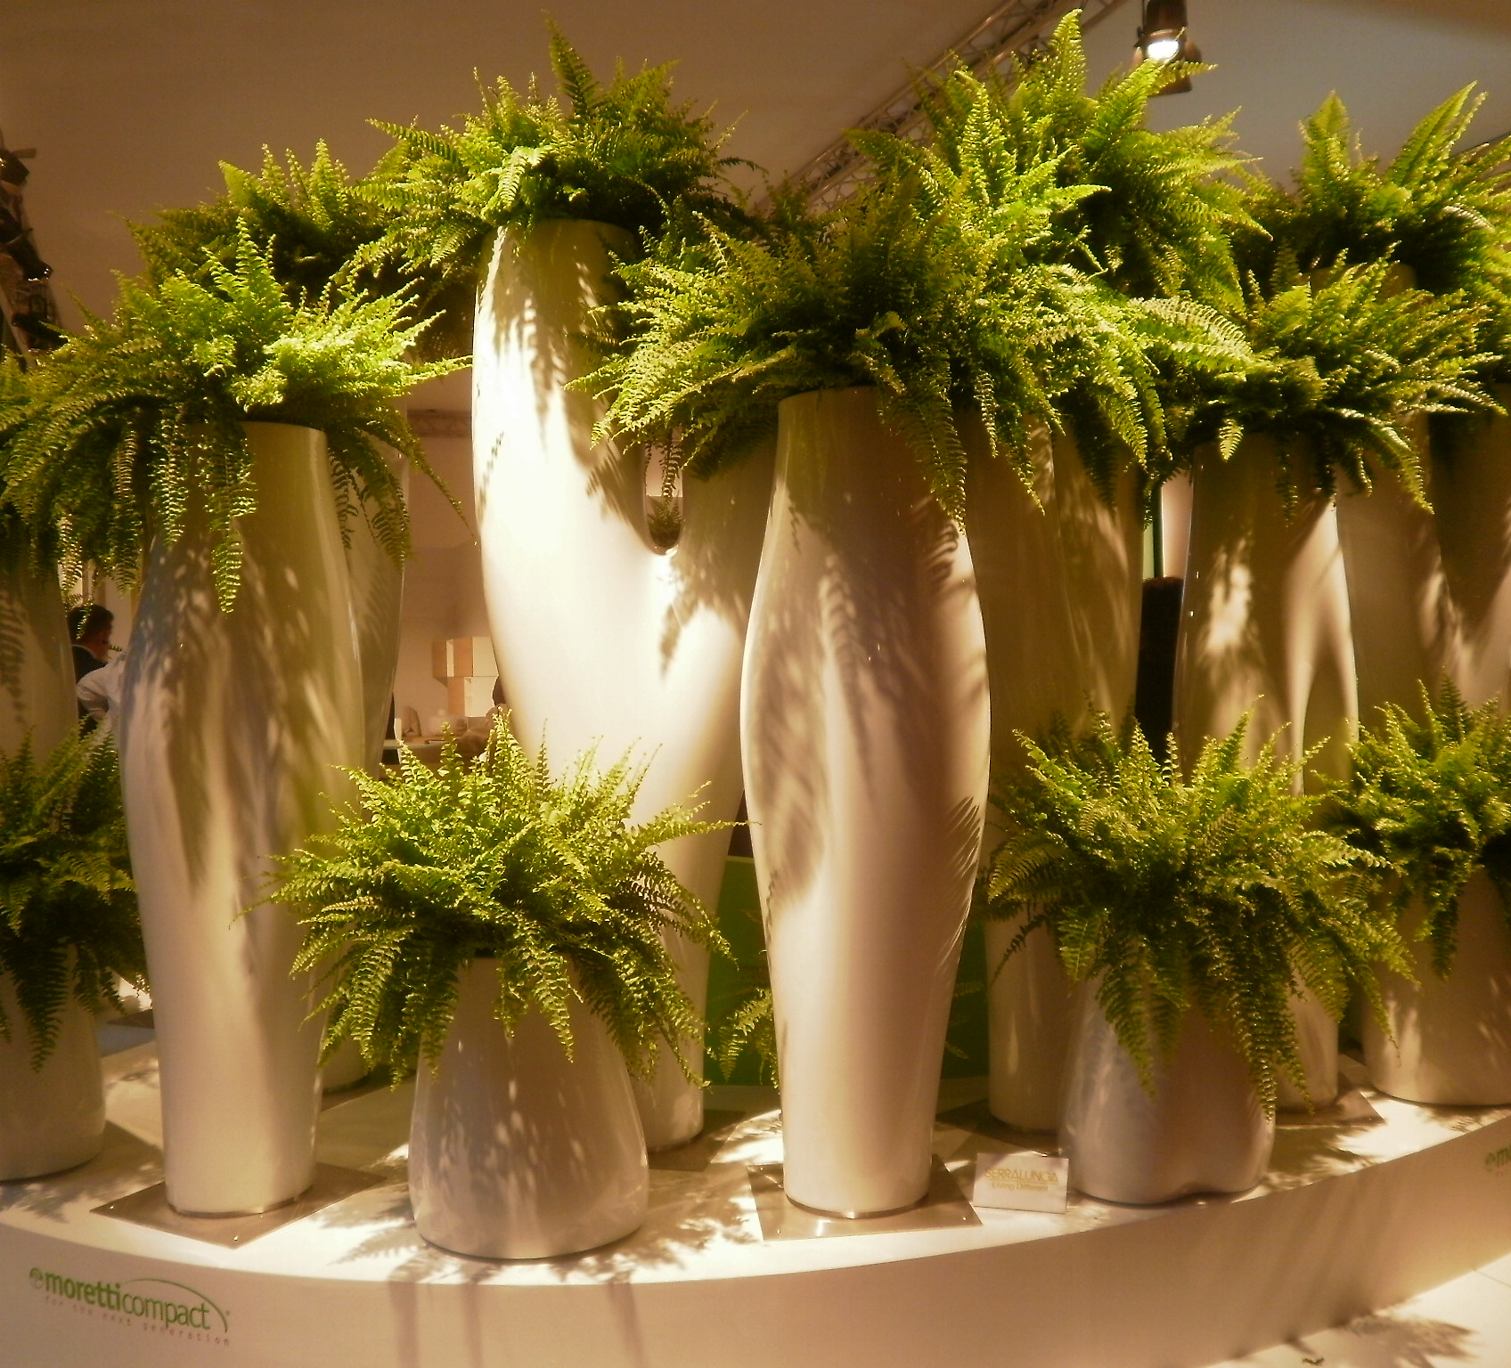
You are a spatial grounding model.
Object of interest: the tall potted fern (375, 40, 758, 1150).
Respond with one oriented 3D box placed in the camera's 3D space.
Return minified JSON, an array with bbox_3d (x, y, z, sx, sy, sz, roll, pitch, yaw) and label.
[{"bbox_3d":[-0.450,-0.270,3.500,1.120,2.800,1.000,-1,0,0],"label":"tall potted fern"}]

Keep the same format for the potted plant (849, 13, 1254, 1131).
[{"bbox_3d":[0.682,-0.254,3.059,0.920,2.430,0.950,-1,0,0],"label":"potted plant"}]

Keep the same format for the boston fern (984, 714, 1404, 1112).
[{"bbox_3d":[0.880,0.420,2.750,0.800,0.720,0.780,0,0,18],"label":"boston fern"}]

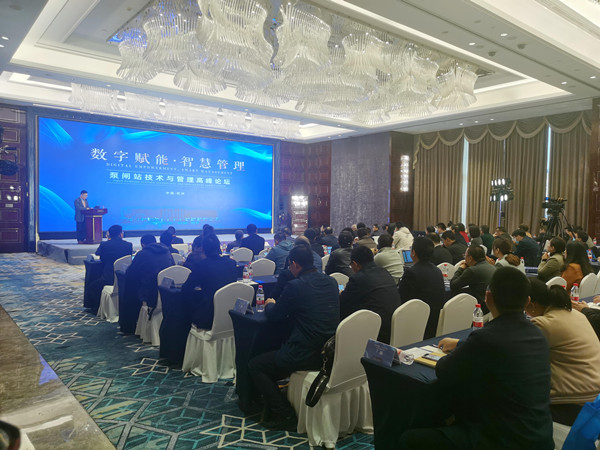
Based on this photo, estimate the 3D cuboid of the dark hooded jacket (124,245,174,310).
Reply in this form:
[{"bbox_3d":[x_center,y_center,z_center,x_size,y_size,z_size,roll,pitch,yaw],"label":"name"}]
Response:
[{"bbox_3d":[-1.816,0.621,5.672,0.520,0.800,0.480,-1,2,-39],"label":"dark hooded jacket"}]

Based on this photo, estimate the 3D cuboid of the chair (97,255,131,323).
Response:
[{"bbox_3d":[-2.583,0.873,6.826,0.480,0.910,0.580,-1,3,-39],"label":"chair"}]

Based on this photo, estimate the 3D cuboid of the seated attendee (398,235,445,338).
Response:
[{"bbox_3d":[1.118,0.806,4.550,0.520,1.360,0.820,-1,3,-39],"label":"seated attendee"}]

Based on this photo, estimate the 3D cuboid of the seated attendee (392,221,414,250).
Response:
[{"bbox_3d":[2.377,0.614,10.912,0.520,1.340,0.800,-1,3,-38],"label":"seated attendee"}]

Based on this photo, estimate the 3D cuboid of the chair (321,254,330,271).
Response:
[{"bbox_3d":[0.353,0.924,7.645,0.470,0.930,0.570,-1,2,-39],"label":"chair"}]

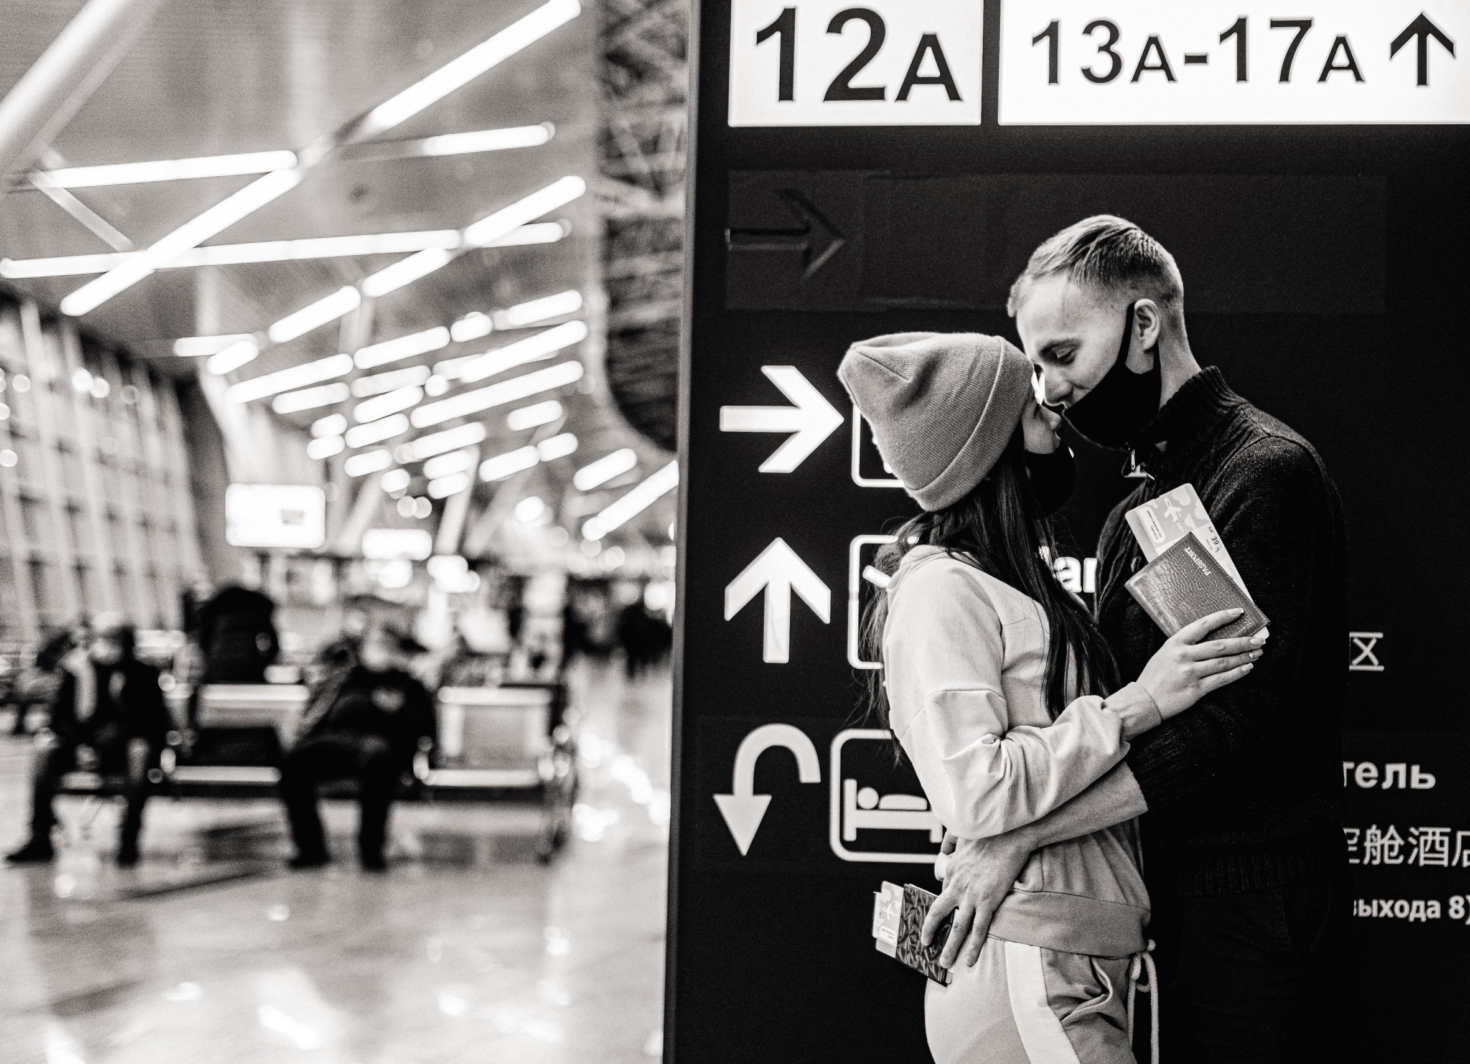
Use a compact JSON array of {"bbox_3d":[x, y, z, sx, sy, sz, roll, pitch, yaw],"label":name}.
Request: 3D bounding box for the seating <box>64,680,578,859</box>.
[{"bbox_3d":[-2.055,1.137,7.820,2.420,0.790,1.220,1,-2,0],"label":"seating"}]

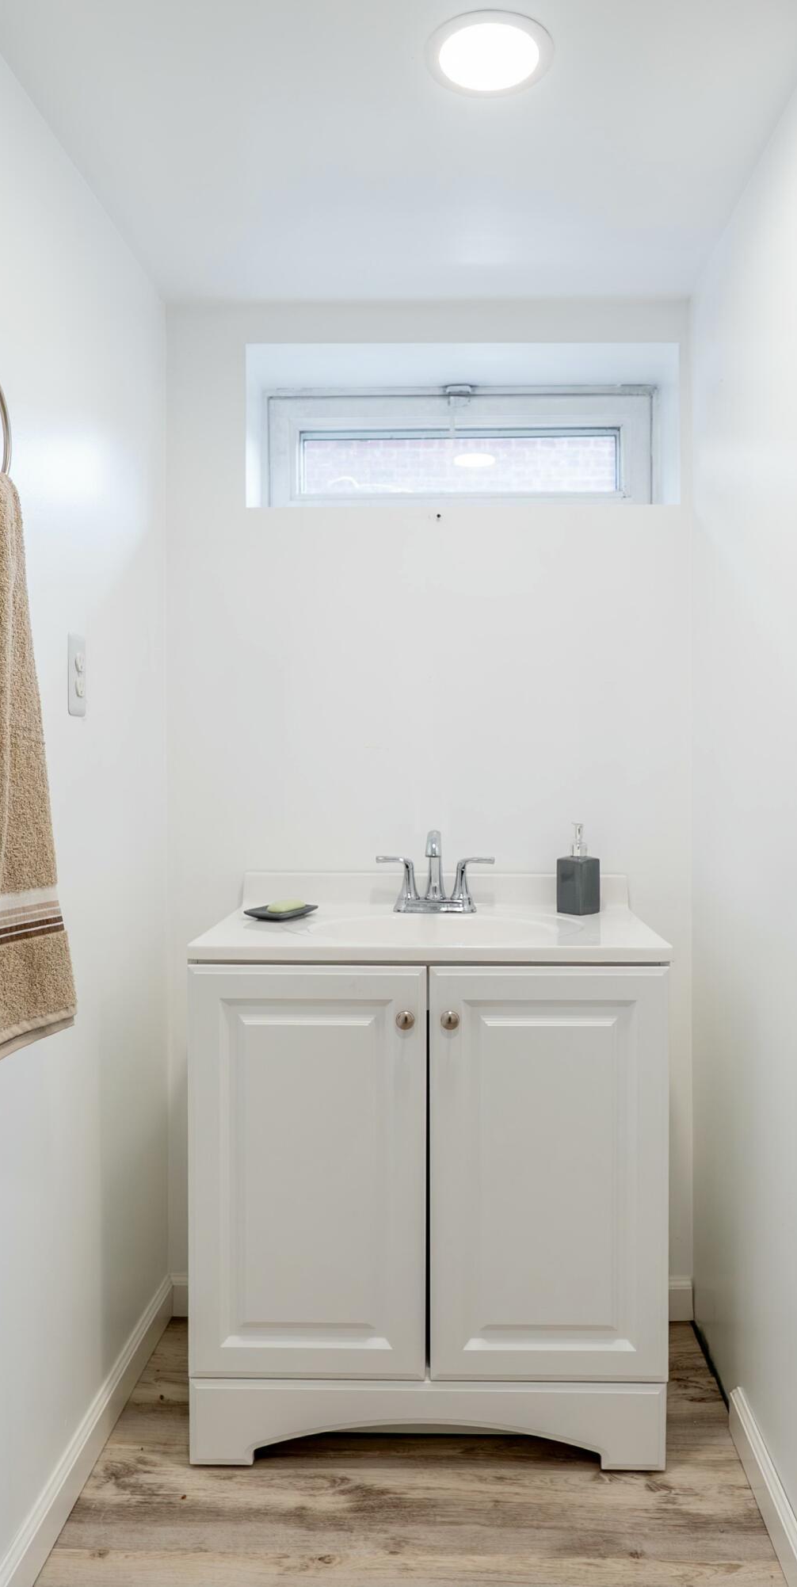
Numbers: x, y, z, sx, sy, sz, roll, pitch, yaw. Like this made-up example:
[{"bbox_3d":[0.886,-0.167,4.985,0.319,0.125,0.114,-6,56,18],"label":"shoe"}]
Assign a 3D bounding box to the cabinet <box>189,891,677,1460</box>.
[{"bbox_3d":[0.058,0.620,1.912,0.775,0.903,0.475,0,1,3],"label":"cabinet"}]

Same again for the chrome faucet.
[{"bbox_3d":[0.070,0.155,2.014,0.226,0.156,0.135,0,1,3],"label":"chrome faucet"}]

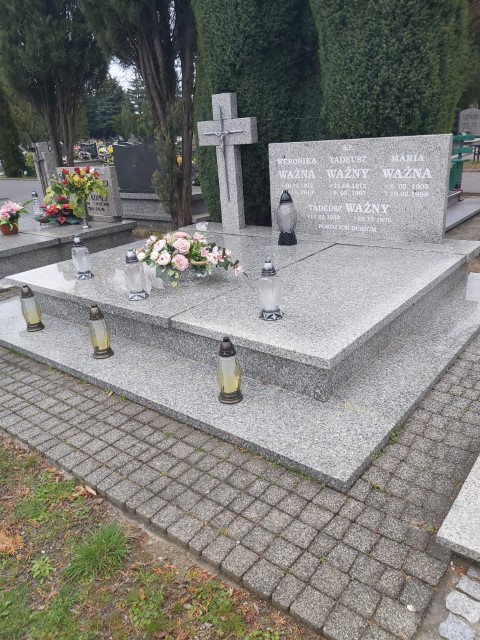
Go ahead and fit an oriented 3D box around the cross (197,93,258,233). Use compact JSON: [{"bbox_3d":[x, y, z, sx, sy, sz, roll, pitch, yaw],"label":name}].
[{"bbox_3d":[-0.105,-1.651,5.092,0.713,1.343,0.104,13,27,37],"label":"cross"}]

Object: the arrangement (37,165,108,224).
[{"bbox_3d":[-2.062,-1.528,5.872,0.737,0.718,0.446,13,27,37],"label":"arrangement"}]

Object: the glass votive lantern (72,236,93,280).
[{"bbox_3d":[-1.231,-0.483,3.733,0.131,0.323,0.131,13,27,37],"label":"glass votive lantern"}]

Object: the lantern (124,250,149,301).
[{"bbox_3d":[-0.686,-0.300,3.147,0.134,0.326,0.134,13,27,37],"label":"lantern"}]

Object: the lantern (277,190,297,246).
[{"bbox_3d":[0.422,-0.926,4.334,0.165,0.466,0.165,-4,21,2],"label":"lantern"}]

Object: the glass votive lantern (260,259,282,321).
[{"bbox_3d":[0.166,-0.168,2.635,0.131,0.322,0.131,-4,21,2],"label":"glass votive lantern"}]

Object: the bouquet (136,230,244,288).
[{"bbox_3d":[-0.379,-0.477,3.546,0.776,0.320,0.407,13,27,37],"label":"bouquet"}]

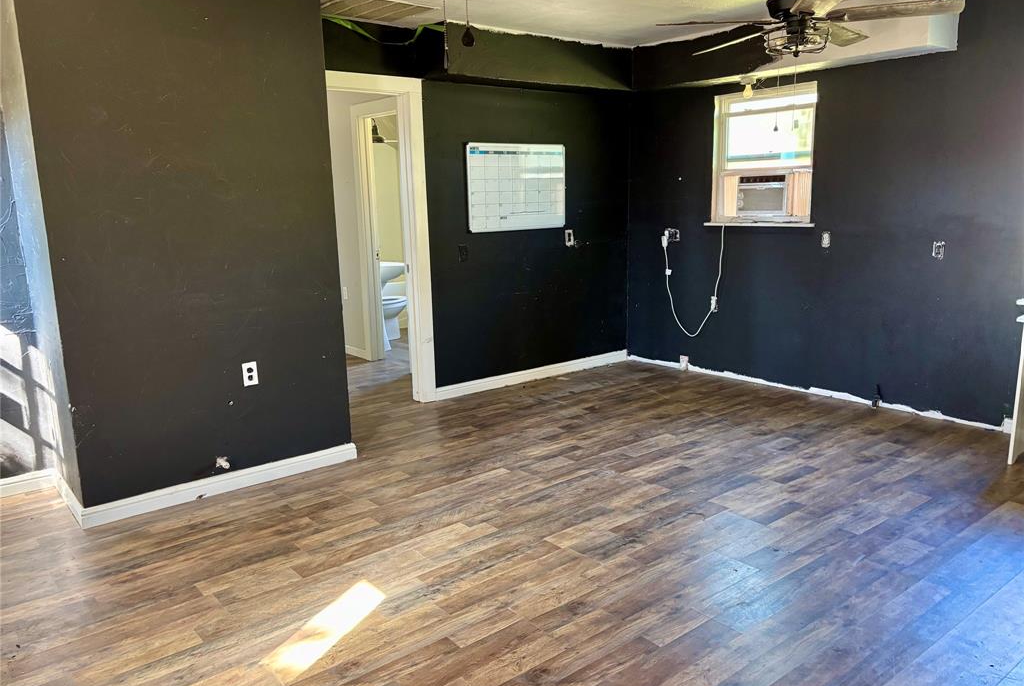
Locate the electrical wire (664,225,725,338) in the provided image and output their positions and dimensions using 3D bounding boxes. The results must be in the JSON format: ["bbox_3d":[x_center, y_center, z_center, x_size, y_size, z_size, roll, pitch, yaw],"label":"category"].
[{"bbox_3d":[1.376,-0.470,5.884,0.050,0.840,0.537,-10,14,-38],"label":"electrical wire"}]

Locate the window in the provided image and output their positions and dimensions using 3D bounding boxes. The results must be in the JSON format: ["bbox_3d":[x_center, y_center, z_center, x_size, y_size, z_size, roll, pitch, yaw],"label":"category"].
[{"bbox_3d":[1.750,-1.281,5.340,0.120,0.911,0.802,-10,14,-38],"label":"window"}]

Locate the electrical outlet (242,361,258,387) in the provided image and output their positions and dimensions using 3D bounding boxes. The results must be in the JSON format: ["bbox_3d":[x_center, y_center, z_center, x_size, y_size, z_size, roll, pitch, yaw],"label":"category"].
[{"bbox_3d":[-1.278,0.153,3.764,0.070,0.113,0.010,-10,14,-38],"label":"electrical outlet"}]

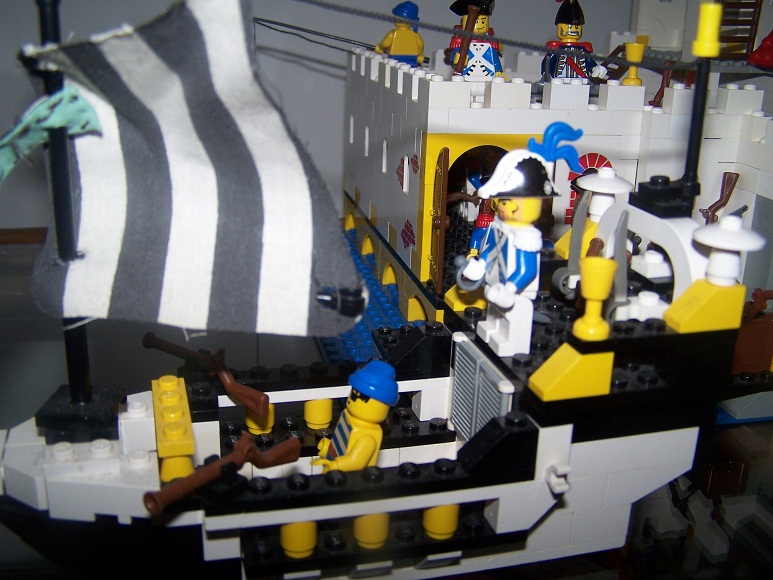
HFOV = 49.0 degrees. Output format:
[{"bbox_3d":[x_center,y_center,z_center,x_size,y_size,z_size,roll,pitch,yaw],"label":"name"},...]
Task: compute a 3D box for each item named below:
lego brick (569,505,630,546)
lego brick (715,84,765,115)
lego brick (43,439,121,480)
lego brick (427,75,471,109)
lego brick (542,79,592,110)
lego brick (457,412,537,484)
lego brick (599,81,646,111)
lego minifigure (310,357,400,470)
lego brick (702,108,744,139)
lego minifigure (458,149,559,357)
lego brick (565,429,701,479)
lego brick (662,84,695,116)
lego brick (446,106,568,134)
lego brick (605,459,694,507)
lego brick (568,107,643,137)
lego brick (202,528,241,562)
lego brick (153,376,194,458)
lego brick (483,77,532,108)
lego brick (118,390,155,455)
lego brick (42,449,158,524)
[{"bbox_3d":[0.052,0.057,0.213,0.016,0.010,0.008,-3,20,-17],"label":"lego brick"},{"bbox_3d":[0.141,-0.076,0.340,0.016,0.011,0.008,-2,20,-14],"label":"lego brick"},{"bbox_3d":[-0.065,0.036,0.181,0.016,0.005,0.008,-3,20,-16],"label":"lego brick"},{"bbox_3d":[0.023,-0.074,0.316,0.016,0.011,0.008,-2,19,-13],"label":"lego brick"},{"bbox_3d":[0.070,-0.076,0.328,0.016,0.011,0.008,-2,19,-13],"label":"lego brick"},{"bbox_3d":[0.025,0.033,0.186,0.016,0.011,0.008,-3,20,-16],"label":"lego brick"},{"bbox_3d":[0.093,-0.077,0.336,0.016,0.011,0.008,-2,20,-14],"label":"lego brick"},{"bbox_3d":[-0.010,0.037,0.209,0.019,0.043,0.024,6,17,-20],"label":"lego minifigure"},{"bbox_3d":[0.125,-0.066,0.339,0.032,0.010,0.008,-2,20,-14],"label":"lego brick"},{"bbox_3d":[0.028,-0.009,0.203,0.014,0.048,0.024,-3,20,-16],"label":"lego minifigure"},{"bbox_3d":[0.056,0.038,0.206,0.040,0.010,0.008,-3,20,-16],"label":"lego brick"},{"bbox_3d":[0.118,-0.075,0.334,0.016,0.011,0.008,-2,20,-14],"label":"lego brick"},{"bbox_3d":[0.046,-0.066,0.328,0.048,0.010,0.008,-2,20,-14],"label":"lego brick"},{"bbox_3d":[0.064,0.046,0.211,0.024,0.010,0.008,-3,20,-16],"label":"lego brick"},{"bbox_3d":[0.085,-0.067,0.337,0.032,0.010,0.008,-2,20,-14],"label":"lego brick"},{"bbox_3d":[-0.036,0.052,0.184,0.008,0.010,0.008,-3,20,-17],"label":"lego brick"},{"bbox_3d":[-0.049,0.028,0.192,0.008,0.005,0.032,-3,20,-16],"label":"lego brick"},{"bbox_3d":[0.046,-0.075,0.322,0.016,0.011,0.008,-2,19,-13],"label":"lego brick"},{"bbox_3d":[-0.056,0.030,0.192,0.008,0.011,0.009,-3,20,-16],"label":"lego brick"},{"bbox_3d":[-0.062,0.045,0.186,0.024,0.011,0.016,-3,20,-17],"label":"lego brick"}]

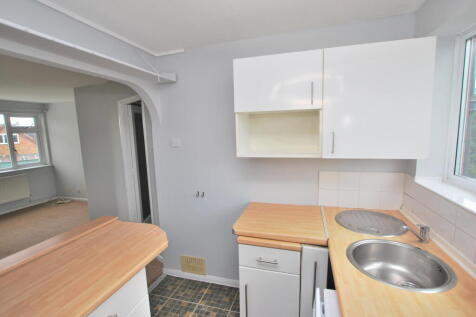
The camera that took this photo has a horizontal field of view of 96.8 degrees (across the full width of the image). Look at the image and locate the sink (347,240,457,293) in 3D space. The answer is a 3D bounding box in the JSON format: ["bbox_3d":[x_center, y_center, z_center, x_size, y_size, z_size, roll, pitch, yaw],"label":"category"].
[{"bbox_3d":[0.794,0.592,1.067,0.434,0.169,0.434,1,8,16],"label":"sink"}]

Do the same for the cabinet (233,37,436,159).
[{"bbox_3d":[0.599,-0.373,1.549,1.197,0.701,0.320,1,8,16],"label":"cabinet"}]

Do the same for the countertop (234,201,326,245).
[{"bbox_3d":[0.334,0.468,1.611,0.600,0.038,0.573,1,8,16],"label":"countertop"}]

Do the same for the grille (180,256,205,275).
[{"bbox_3d":[-0.473,1.135,2.234,0.281,0.181,0.018,1,8,16],"label":"grille"}]

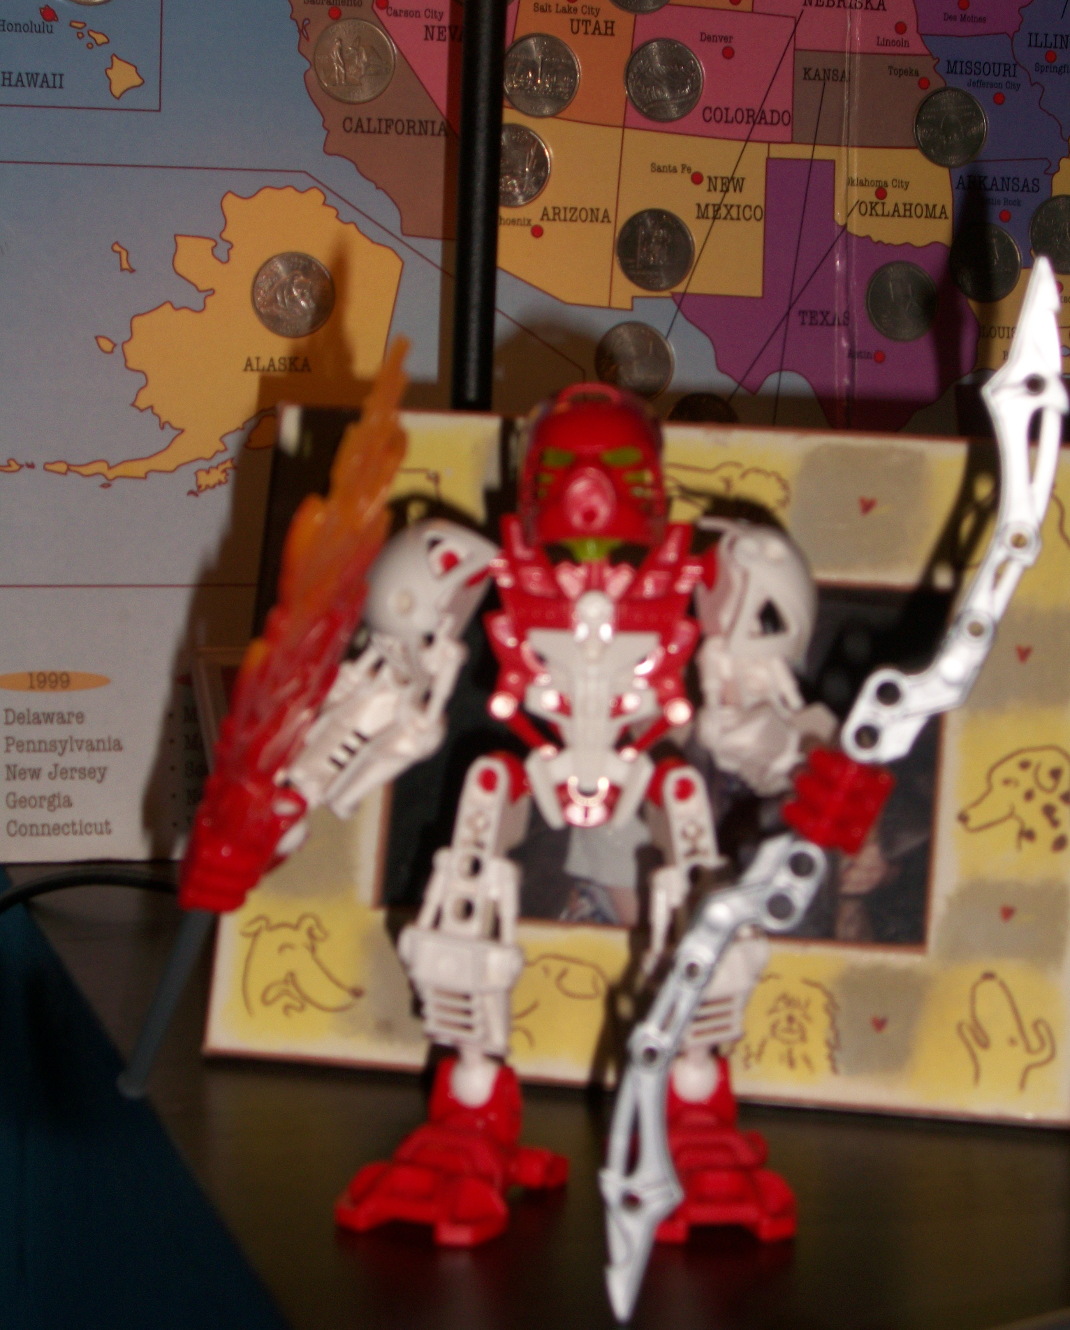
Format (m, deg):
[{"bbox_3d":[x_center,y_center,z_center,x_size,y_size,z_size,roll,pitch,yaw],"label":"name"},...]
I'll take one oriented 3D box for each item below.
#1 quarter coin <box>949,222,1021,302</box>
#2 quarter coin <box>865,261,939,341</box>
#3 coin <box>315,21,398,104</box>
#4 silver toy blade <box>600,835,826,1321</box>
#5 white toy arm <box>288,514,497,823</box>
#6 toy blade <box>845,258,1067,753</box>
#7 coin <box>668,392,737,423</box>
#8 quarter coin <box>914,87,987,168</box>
[{"bbox_3d":[0.137,-0.122,1.052,0.024,0.024,0.002,1,0,-22],"label":"quarter coin"},{"bbox_3d":[0.110,-0.109,1.036,0.024,0.024,0.002,1,0,-22],"label":"quarter coin"},{"bbox_3d":[-0.051,-0.172,0.985,0.024,0.024,0.002,1,0,-16],"label":"coin"},{"bbox_3d":[0.025,0.067,0.577,0.019,0.088,0.009,24,12,0],"label":"silver toy blade"},{"bbox_3d":[-0.024,0.001,0.620,0.028,0.062,0.034,20,-25,6],"label":"white toy arm"},{"bbox_3d":[0.073,-0.022,0.557,0.019,0.088,0.009,22,12,0],"label":"toy blade"},{"bbox_3d":[0.049,-0.067,1.014,0.024,0.024,0.002,1,0,-16],"label":"coin"},{"bbox_3d":[0.125,-0.162,1.046,0.024,0.024,0.002,1,0,-22],"label":"quarter coin"}]

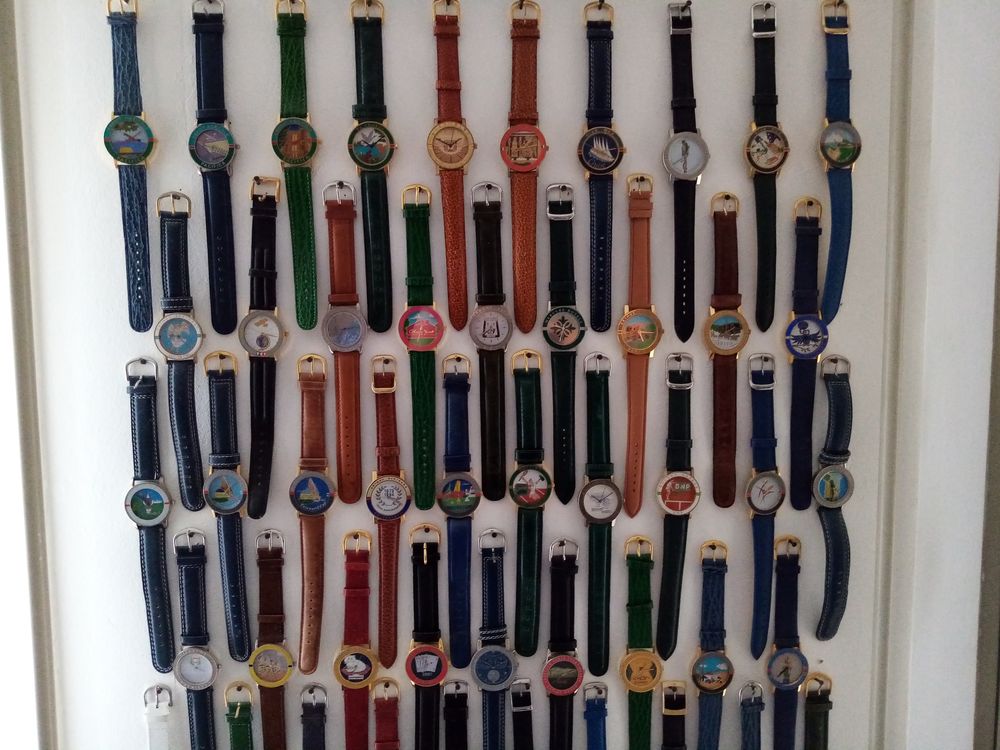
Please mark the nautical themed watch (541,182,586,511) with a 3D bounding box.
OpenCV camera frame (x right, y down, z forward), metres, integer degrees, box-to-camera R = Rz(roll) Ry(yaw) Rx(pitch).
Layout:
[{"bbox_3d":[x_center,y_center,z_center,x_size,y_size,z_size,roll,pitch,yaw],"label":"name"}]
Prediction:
[{"bbox_3d":[0.049,-0.023,0.566,0.033,0.241,0.013,-2,5,-3],"label":"nautical themed watch"}]

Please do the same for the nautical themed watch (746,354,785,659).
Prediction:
[{"bbox_3d":[0.207,0.102,0.584,0.034,0.241,0.014,-2,5,-11],"label":"nautical themed watch"}]

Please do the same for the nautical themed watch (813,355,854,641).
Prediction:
[{"bbox_3d":[0.261,0.096,0.583,0.034,0.226,0.020,-1,5,-3],"label":"nautical themed watch"}]

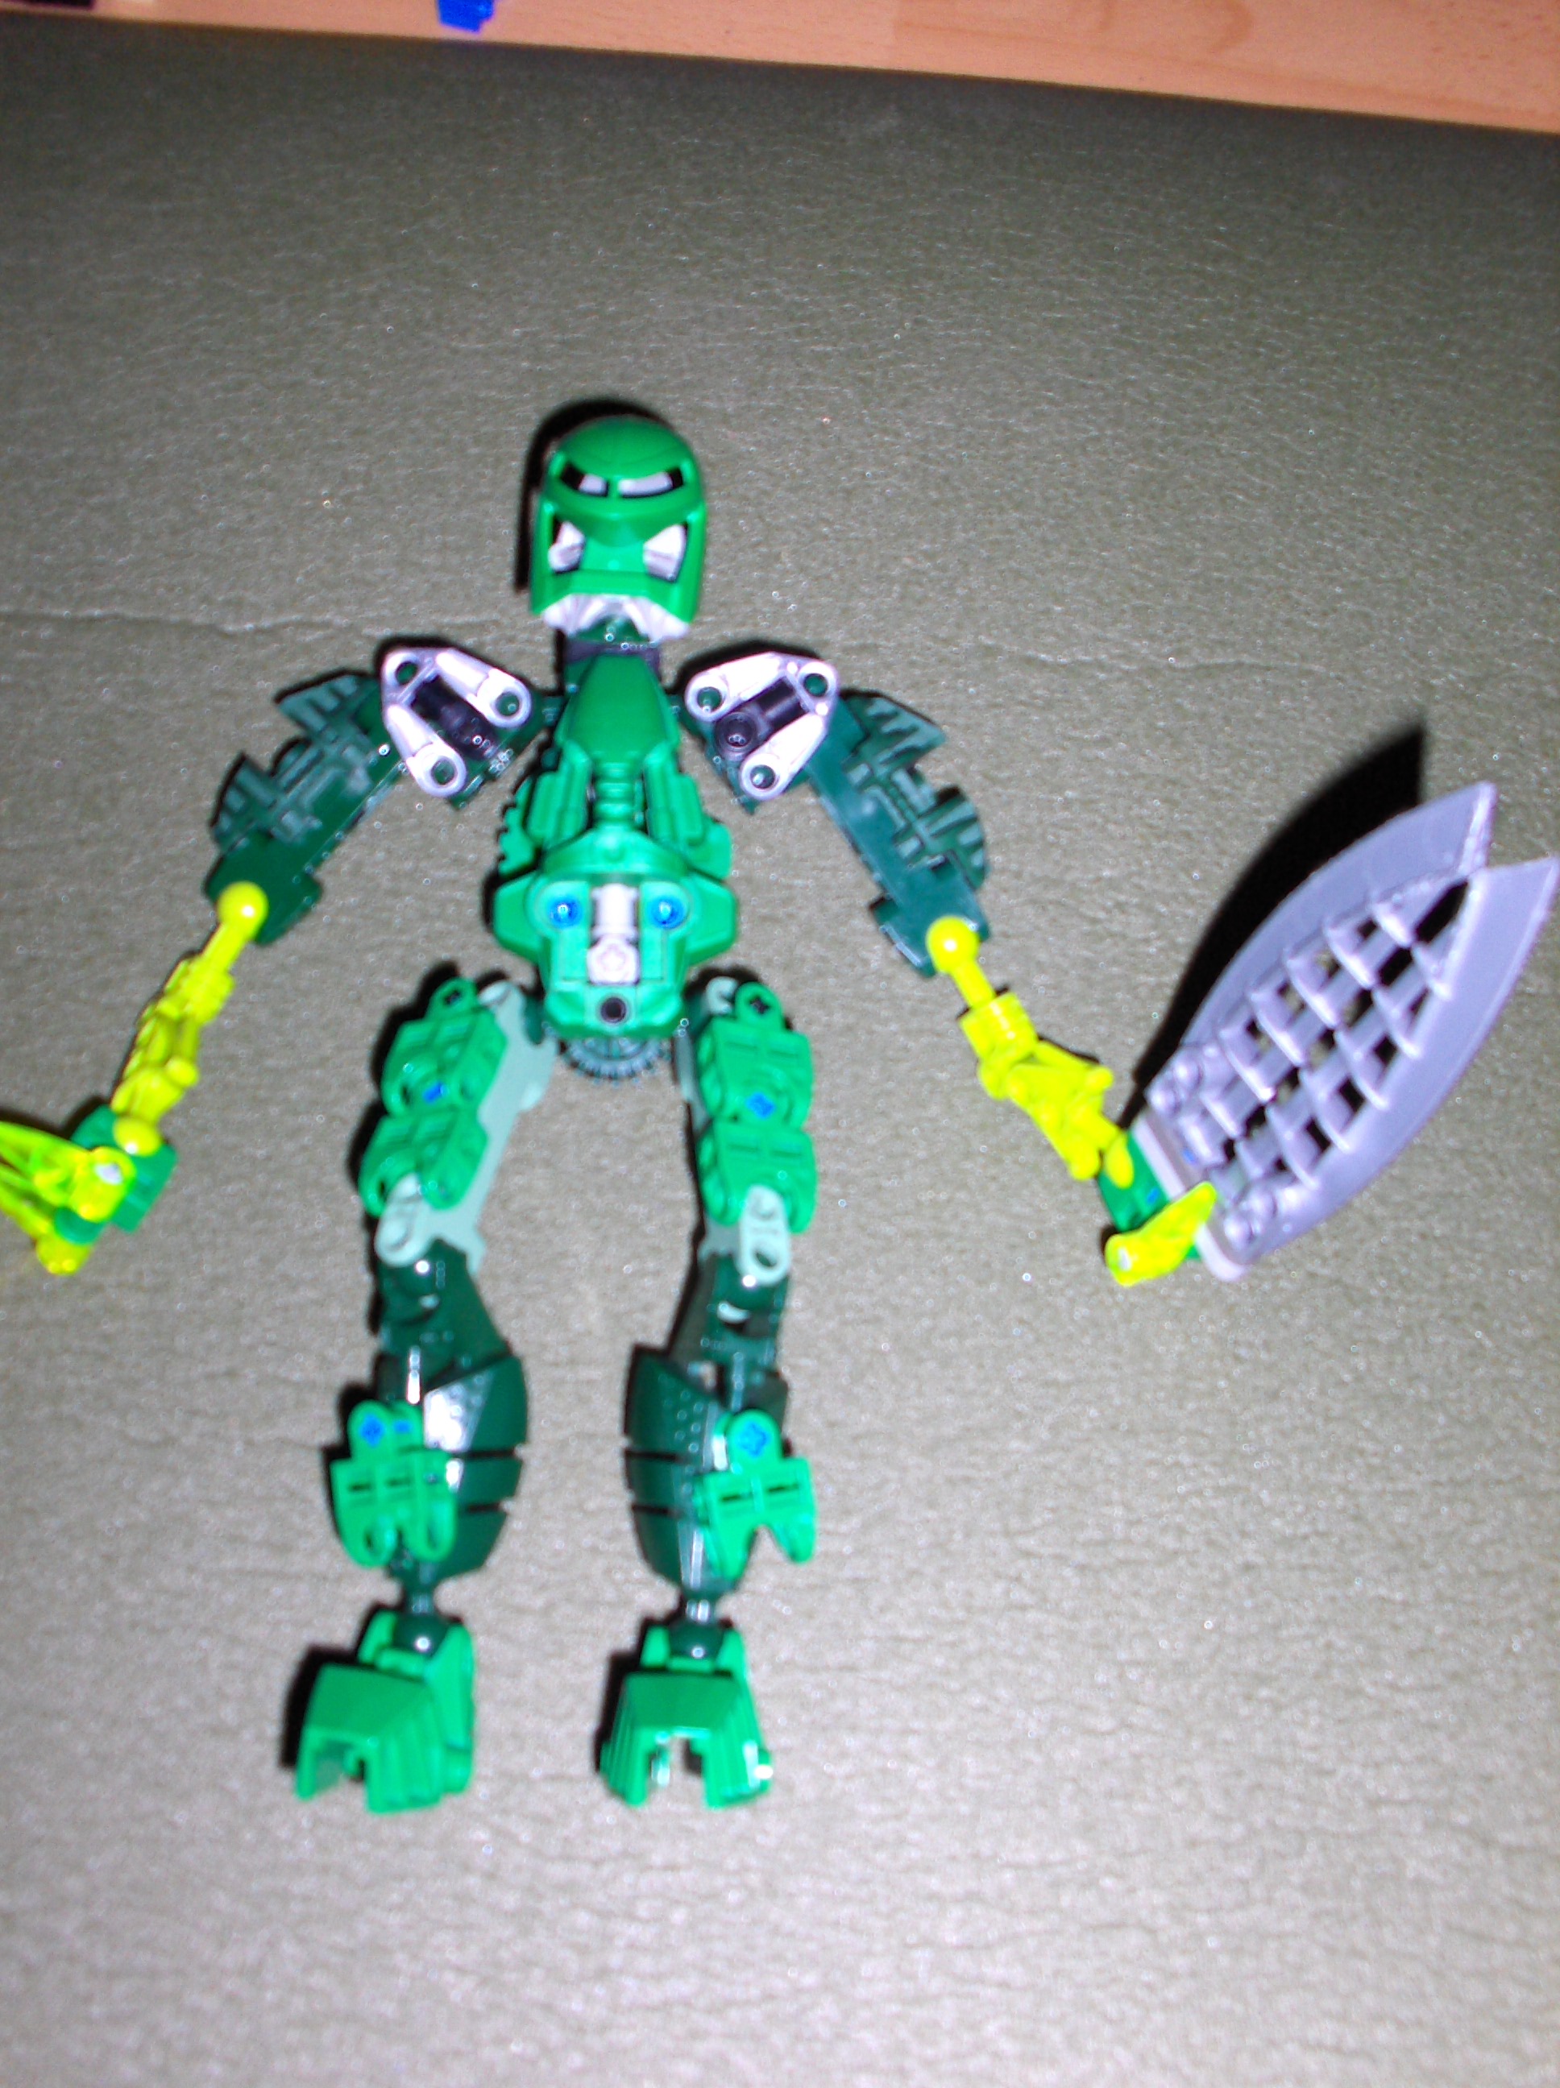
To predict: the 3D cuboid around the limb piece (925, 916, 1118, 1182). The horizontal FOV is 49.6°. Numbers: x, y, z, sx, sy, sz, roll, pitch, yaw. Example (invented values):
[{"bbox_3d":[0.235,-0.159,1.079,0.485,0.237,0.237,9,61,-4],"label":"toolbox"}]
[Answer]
[{"bbox_3d":[0.045,0.002,0.302,0.019,0.015,0.058,-33,75,-10],"label":"limb piece"}]

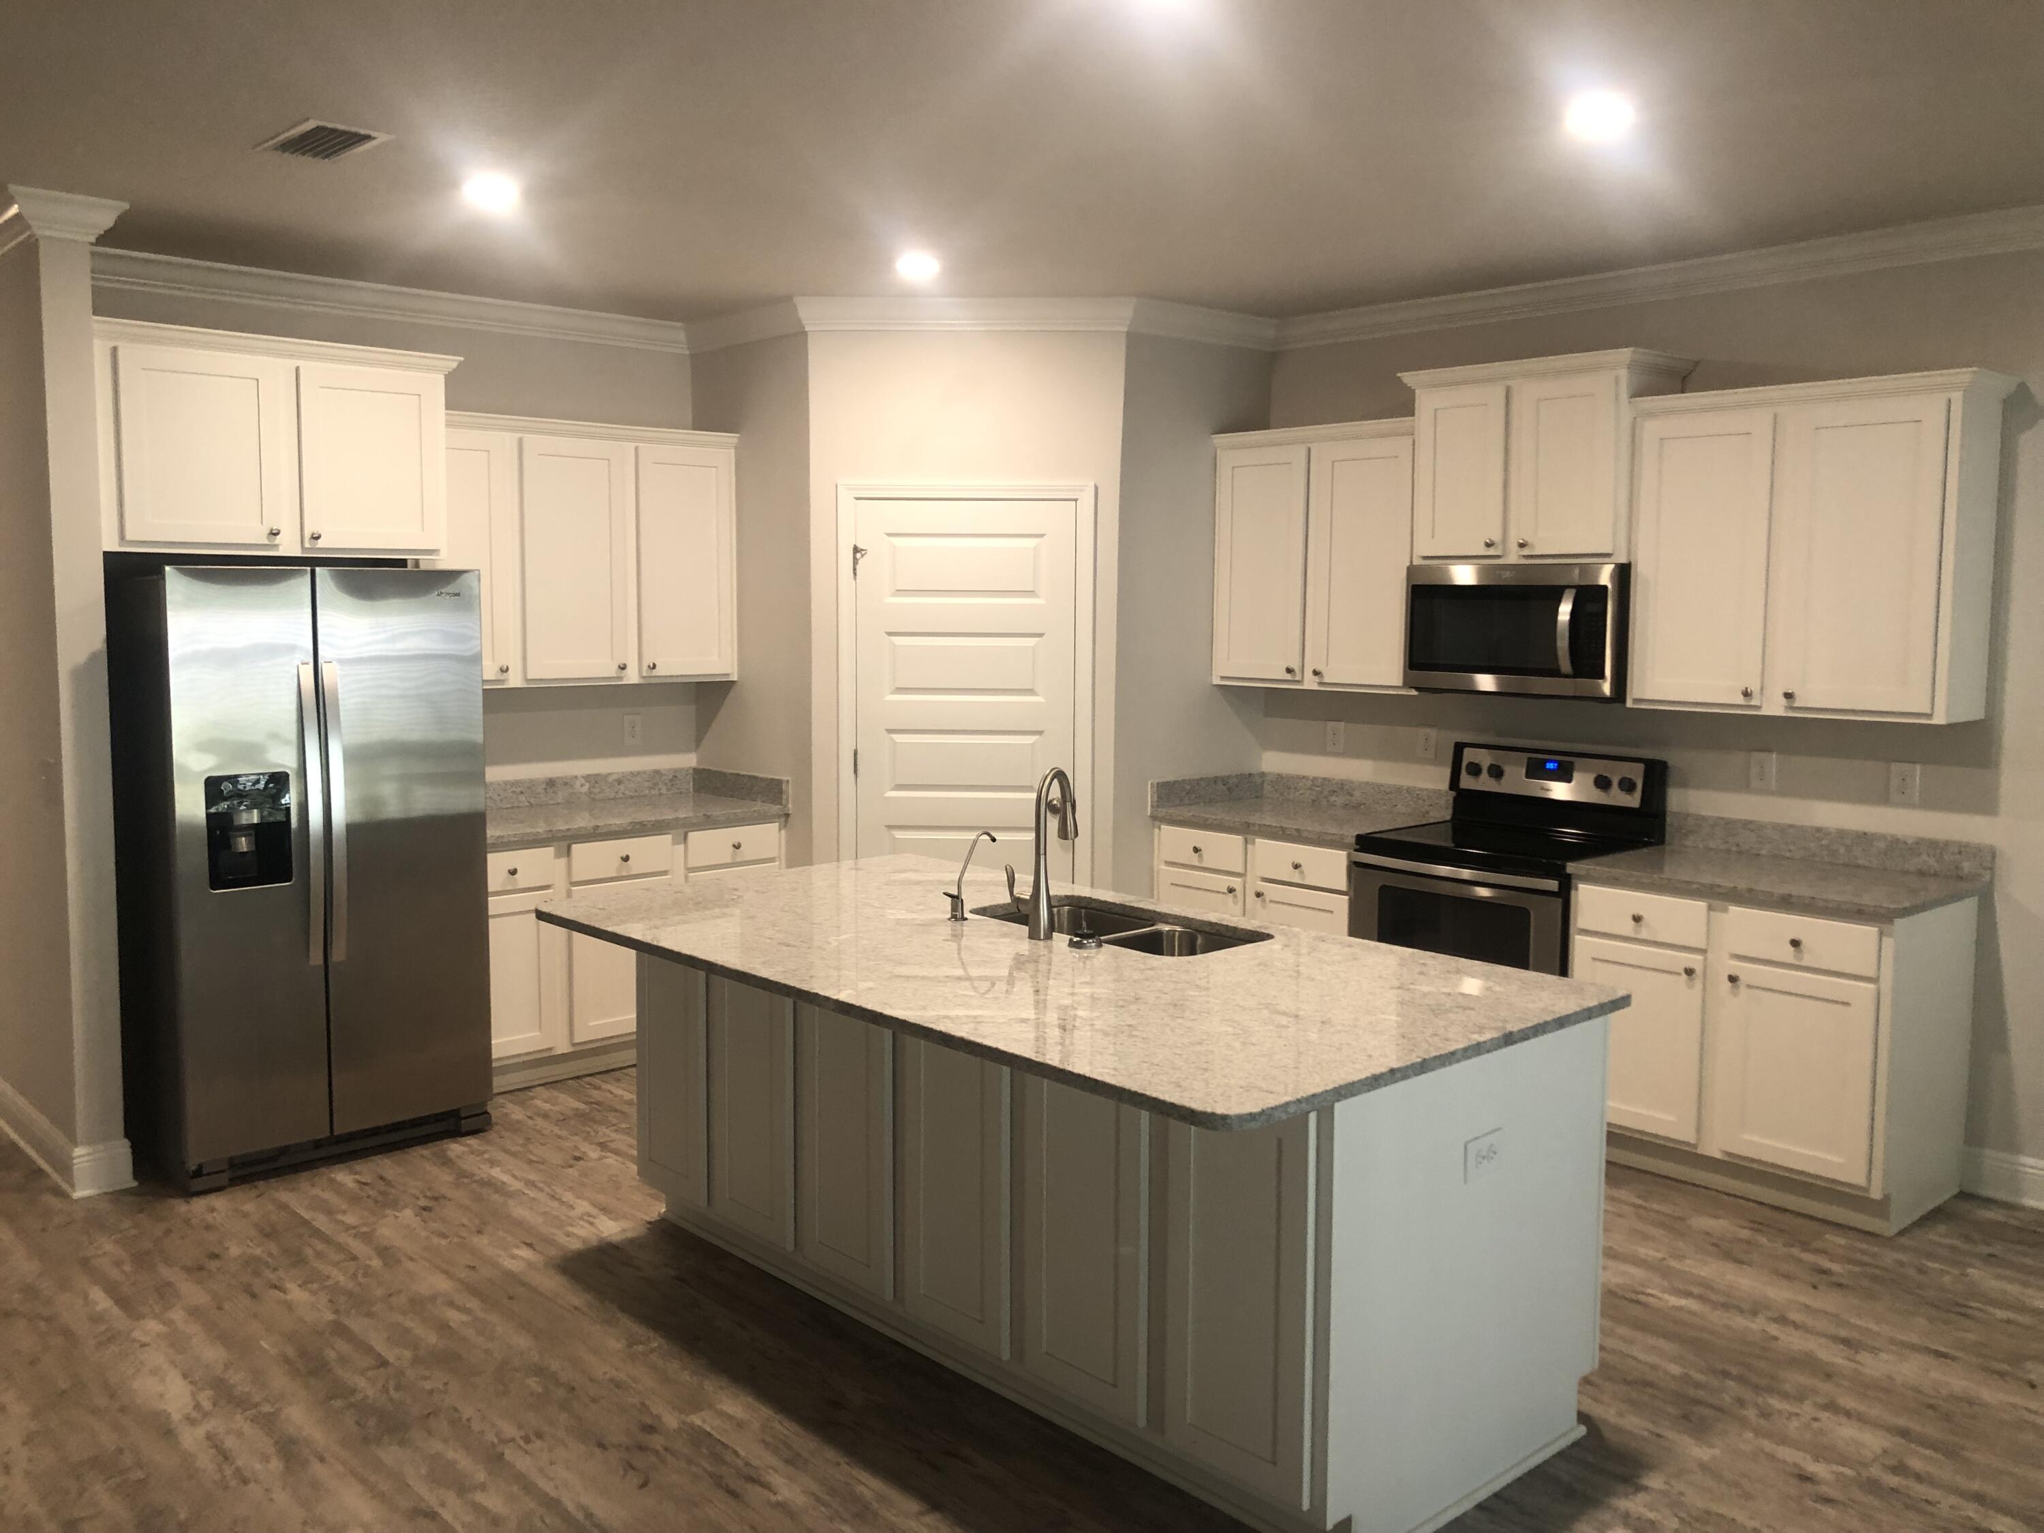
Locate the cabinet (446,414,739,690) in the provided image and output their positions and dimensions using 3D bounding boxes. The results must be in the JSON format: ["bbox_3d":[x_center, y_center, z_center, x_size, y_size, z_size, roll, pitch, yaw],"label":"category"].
[{"bbox_3d":[-1.676,-0.776,6.105,1.278,0.941,0.355,-5,8,-42],"label":"cabinet"}]

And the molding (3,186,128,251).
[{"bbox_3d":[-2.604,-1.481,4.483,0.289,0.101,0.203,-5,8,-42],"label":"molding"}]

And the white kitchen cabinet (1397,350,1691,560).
[{"bbox_3d":[1.712,-0.985,5.437,0.406,0.638,0.863,-5,8,-42],"label":"white kitchen cabinet"}]

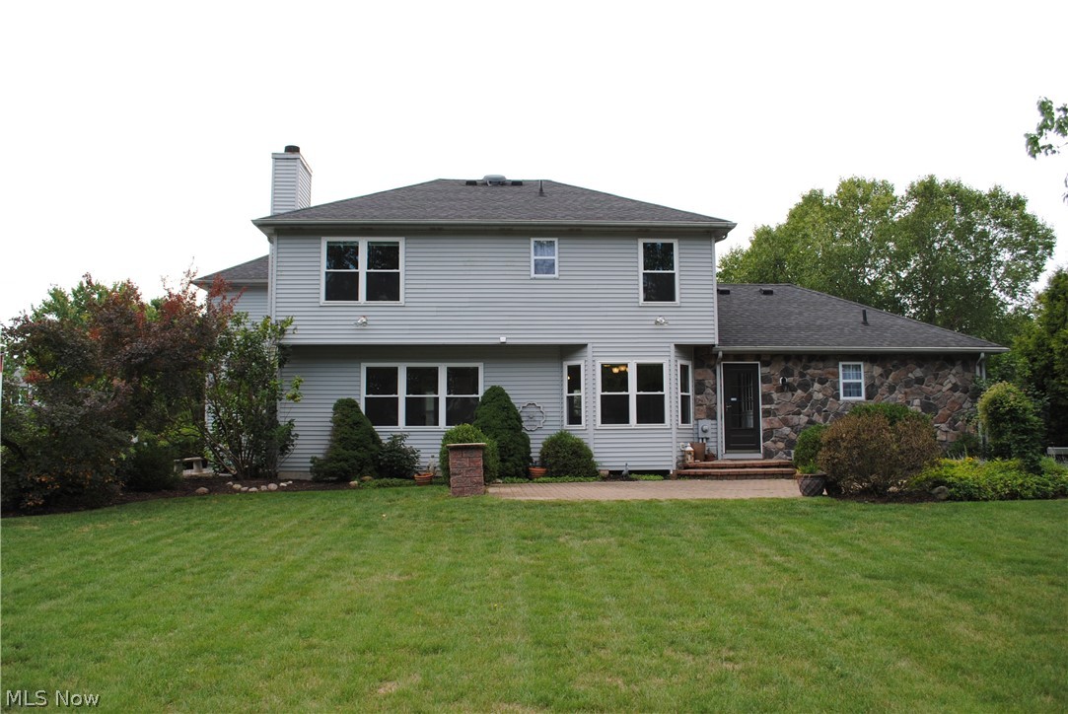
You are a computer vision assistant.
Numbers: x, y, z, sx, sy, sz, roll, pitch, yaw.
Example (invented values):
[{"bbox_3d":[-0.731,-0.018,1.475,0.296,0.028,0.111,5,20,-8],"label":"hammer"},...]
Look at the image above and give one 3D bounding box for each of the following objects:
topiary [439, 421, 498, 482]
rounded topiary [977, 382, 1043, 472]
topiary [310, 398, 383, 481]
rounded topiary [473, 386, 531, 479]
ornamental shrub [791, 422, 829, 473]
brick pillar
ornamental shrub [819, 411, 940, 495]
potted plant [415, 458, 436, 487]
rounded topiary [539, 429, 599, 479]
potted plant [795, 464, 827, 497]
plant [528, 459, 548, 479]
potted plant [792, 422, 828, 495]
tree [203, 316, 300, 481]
[{"bbox_3d":[-1.321,1.972,16.400,1.250,1.241,1.220,0,-4,-3],"label":"topiary"},{"bbox_3d":[10.009,1.529,16.838,1.380,2.044,1.360,0,-4,-3],"label":"rounded topiary"},{"bbox_3d":[-4.020,1.788,17.200,1.550,1.777,1.450,0,-4,-3],"label":"topiary"},{"bbox_3d":[-0.673,1.622,17.120,1.221,2.042,1.221,0,-4,-3],"label":"rounded topiary"},{"bbox_3d":[5.779,1.933,16.200,1.200,1.216,1.150,0,-4,-3],"label":"ornamental shrub"},{"bbox_3d":[-1.230,2.075,14.700,0.700,0.984,0.680,0,-4,-3],"label":"brick pillar"},{"bbox_3d":[6.501,1.802,15.100,2.250,1.549,2.050,0,-4,-3],"label":"ornamental shrub"},{"bbox_3d":[-2.190,2.322,16.182,0.435,0.560,0.435,0,-4,-3],"label":"potted plant"},{"bbox_3d":[0.739,2.103,17.119,1.269,1.063,1.205,0,-4,-3],"label":"rounded topiary"},{"bbox_3d":[4.819,2.127,13.939,0.561,0.598,0.561,0,-4,-3],"label":"potted plant"},{"bbox_3d":[0.064,2.408,17.260,0.425,0.461,0.425,0,-4,-3],"label":"plant"},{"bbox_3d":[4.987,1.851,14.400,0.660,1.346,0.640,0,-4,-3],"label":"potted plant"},{"bbox_3d":[-6.090,0.865,17.259,2.168,3.684,2.059,0,-4,-3],"label":"tree"}]

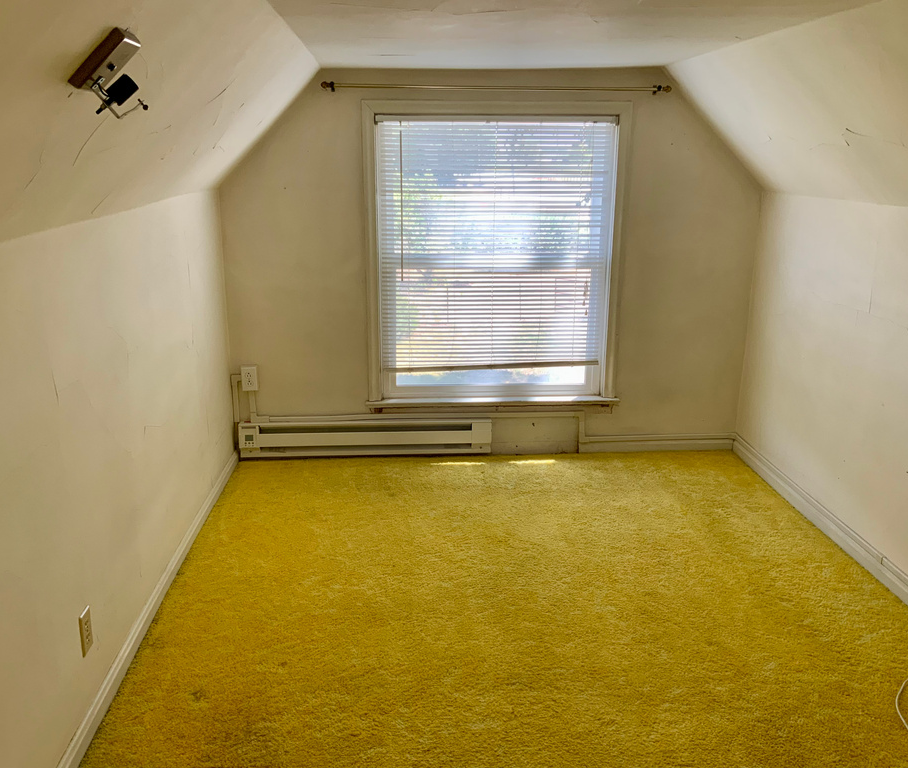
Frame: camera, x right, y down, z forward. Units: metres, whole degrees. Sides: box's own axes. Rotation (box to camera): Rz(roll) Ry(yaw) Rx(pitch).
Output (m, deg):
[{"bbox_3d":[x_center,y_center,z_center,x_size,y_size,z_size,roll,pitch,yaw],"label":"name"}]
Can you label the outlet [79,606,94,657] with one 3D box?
[{"bbox_3d":[-0.950,0.642,2.227,0.010,0.114,0.070,-1,15,-3],"label":"outlet"}]

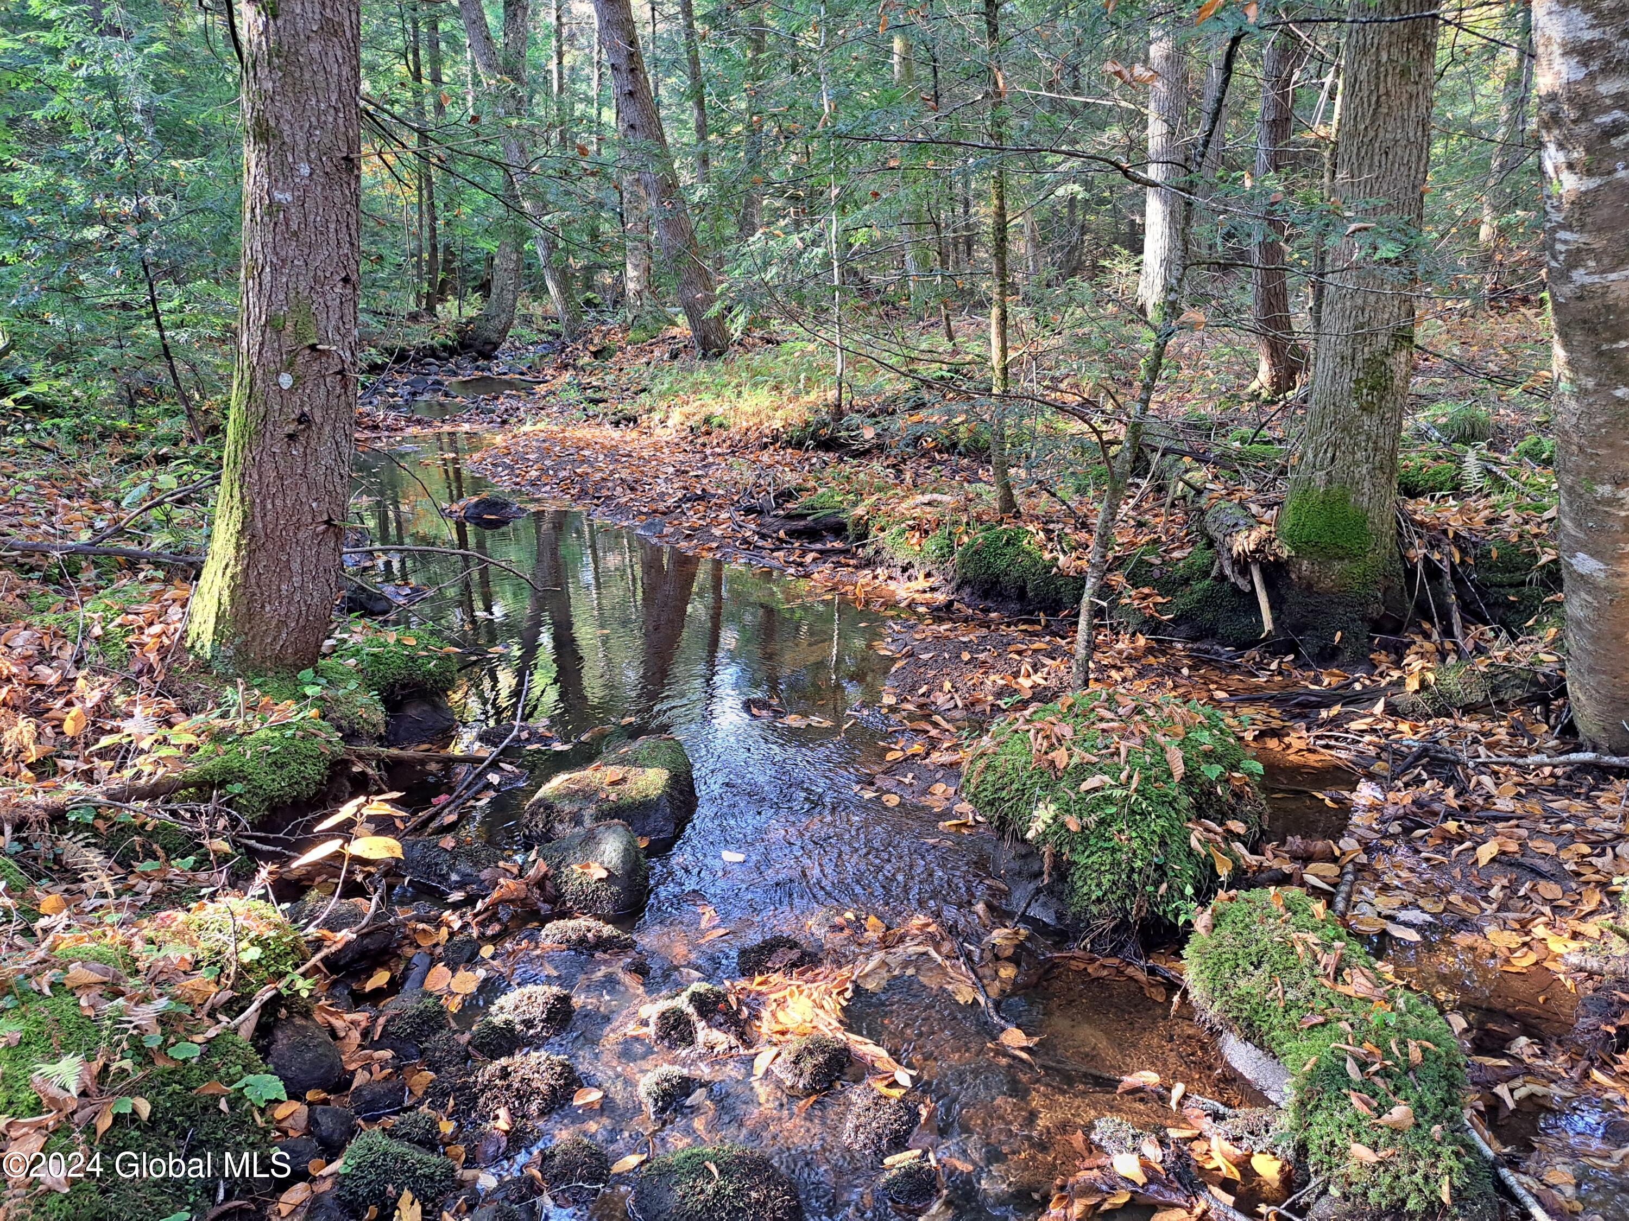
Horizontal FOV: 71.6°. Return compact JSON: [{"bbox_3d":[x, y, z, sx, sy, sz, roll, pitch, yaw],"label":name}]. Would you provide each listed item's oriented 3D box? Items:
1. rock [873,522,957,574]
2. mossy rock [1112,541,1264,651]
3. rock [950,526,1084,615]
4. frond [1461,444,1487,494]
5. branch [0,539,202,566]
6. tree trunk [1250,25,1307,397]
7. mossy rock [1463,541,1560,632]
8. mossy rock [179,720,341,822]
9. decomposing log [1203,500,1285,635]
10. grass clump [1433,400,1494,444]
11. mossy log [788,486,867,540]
[{"bbox_3d":[0.493,-0.307,5.500,0.420,0.230,0.330,0,16,0],"label":"rock"},{"bbox_3d":[1.495,-0.062,4.523,0.555,0.392,0.416,5,19,17],"label":"mossy rock"},{"bbox_3d":[0.913,-0.185,5.050,0.600,0.360,0.420,0,16,0],"label":"rock"},{"bbox_3d":[3.155,-0.678,5.400,0.120,0.230,0.070,0,16,0],"label":"frond"},{"bbox_3d":[-2.933,-0.228,4.653,0.980,0.080,0.100,4,19,13],"label":"branch"},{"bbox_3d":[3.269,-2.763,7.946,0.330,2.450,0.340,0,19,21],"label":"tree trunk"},{"bbox_3d":[2.874,-0.097,4.650,0.390,0.350,0.330,0,16,0],"label":"mossy rock"},{"bbox_3d":[-1.580,0.452,3.251,0.407,0.217,0.346,-9,20,-24],"label":"mossy rock"},{"bbox_3d":[1.749,-0.174,4.600,0.300,0.480,0.450,0,16,0],"label":"decomposing log"},{"bbox_3d":[3.707,-1.068,6.450,0.340,0.210,0.300,10,20,27],"label":"grass clump"},{"bbox_3d":[0.070,-0.500,5.976,0.400,0.200,0.300,-2,18,-8],"label":"mossy log"}]

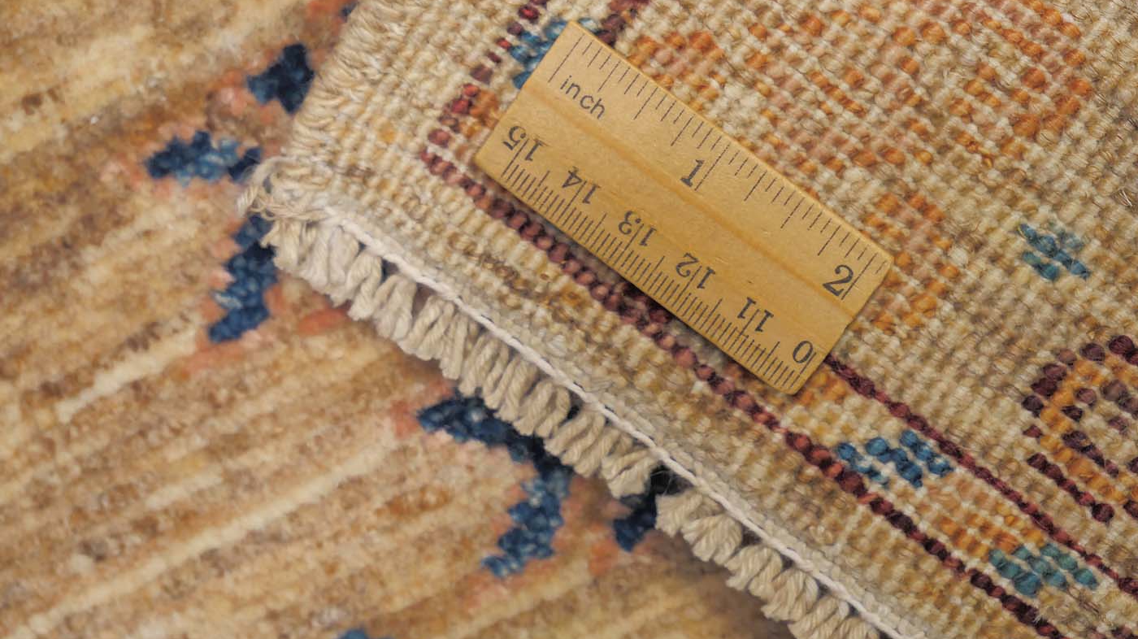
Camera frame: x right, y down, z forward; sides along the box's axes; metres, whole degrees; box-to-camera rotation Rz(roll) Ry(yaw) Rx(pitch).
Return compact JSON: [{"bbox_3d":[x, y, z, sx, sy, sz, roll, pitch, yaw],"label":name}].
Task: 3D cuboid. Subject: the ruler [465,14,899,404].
[{"bbox_3d":[0.016,-0.015,0.551,0.056,0.003,0.024,36,98,2],"label":"ruler"}]

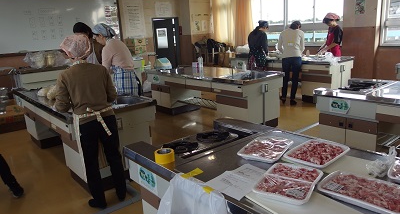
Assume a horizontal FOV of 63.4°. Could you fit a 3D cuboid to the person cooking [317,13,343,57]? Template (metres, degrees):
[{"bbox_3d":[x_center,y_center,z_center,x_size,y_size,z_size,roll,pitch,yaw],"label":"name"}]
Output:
[{"bbox_3d":[2.590,-1.035,6.443,0.480,1.580,0.460,-9,15,-23],"label":"person cooking"}]

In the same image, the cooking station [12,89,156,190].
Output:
[{"bbox_3d":[-1.508,0.218,3.979,0.859,0.776,2.409,-14,17,-38],"label":"cooking station"}]

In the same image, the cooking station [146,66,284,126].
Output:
[{"bbox_3d":[0.132,-0.205,5.326,0.859,0.776,2.409,-14,17,-38],"label":"cooking station"}]

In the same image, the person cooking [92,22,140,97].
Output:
[{"bbox_3d":[-1.029,-0.223,4.014,0.580,1.560,0.460,-10,15,-26],"label":"person cooking"}]

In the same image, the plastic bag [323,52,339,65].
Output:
[{"bbox_3d":[2.232,-0.830,5.533,0.240,0.200,0.270,-14,17,-38],"label":"plastic bag"}]

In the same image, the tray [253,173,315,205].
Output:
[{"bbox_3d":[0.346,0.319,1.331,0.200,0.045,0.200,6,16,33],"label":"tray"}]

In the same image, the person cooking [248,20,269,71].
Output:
[{"bbox_3d":[1.161,-0.909,6.399,0.420,1.520,0.440,-13,17,-36],"label":"person cooking"}]

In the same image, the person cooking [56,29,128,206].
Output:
[{"bbox_3d":[-0.917,0.103,2.828,0.500,1.470,0.550,-14,17,-37],"label":"person cooking"}]

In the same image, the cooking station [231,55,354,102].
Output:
[{"bbox_3d":[1.799,-0.641,6.721,0.859,0.776,2.409,-14,17,-38],"label":"cooking station"}]

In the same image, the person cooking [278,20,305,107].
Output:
[{"bbox_3d":[1.664,-0.793,5.883,0.450,1.480,0.420,9,18,42],"label":"person cooking"}]

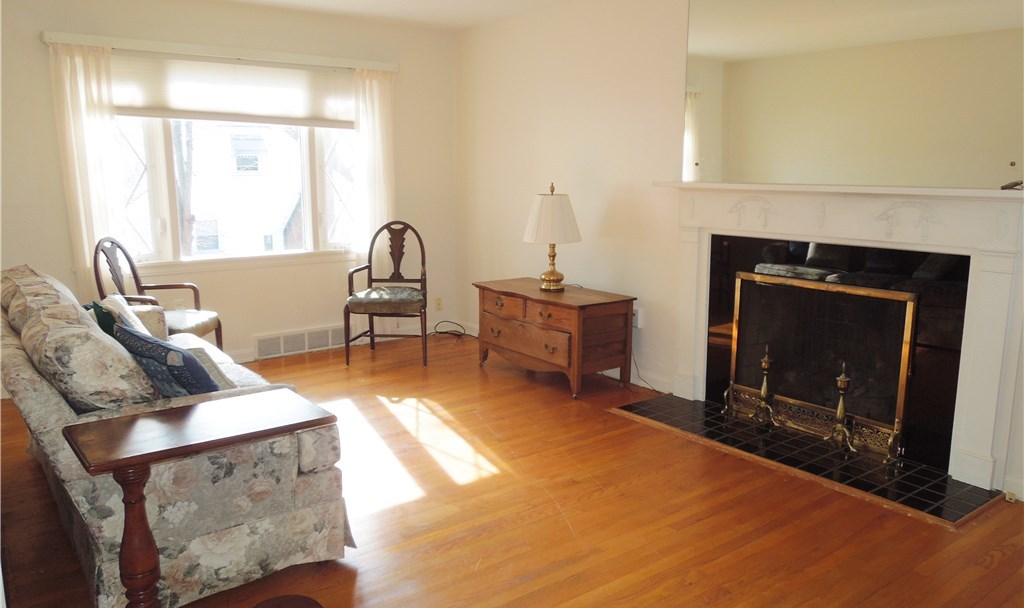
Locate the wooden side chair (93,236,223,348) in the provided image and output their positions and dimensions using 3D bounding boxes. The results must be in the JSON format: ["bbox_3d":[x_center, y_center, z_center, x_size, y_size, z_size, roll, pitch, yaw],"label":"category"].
[{"bbox_3d":[-2.053,0.079,4.293,0.550,0.960,0.580,0,10,1],"label":"wooden side chair"}]

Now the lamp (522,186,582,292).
[{"bbox_3d":[0.267,-0.432,4.762,0.380,0.685,0.380,0,10,0],"label":"lamp"}]

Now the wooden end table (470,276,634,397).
[{"bbox_3d":[0.238,0.199,4.788,0.515,0.565,1.070,-8,13,-37],"label":"wooden end table"}]

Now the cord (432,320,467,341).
[{"bbox_3d":[-0.502,0.218,5.979,0.270,0.100,0.200,-1,10,-5],"label":"cord"}]

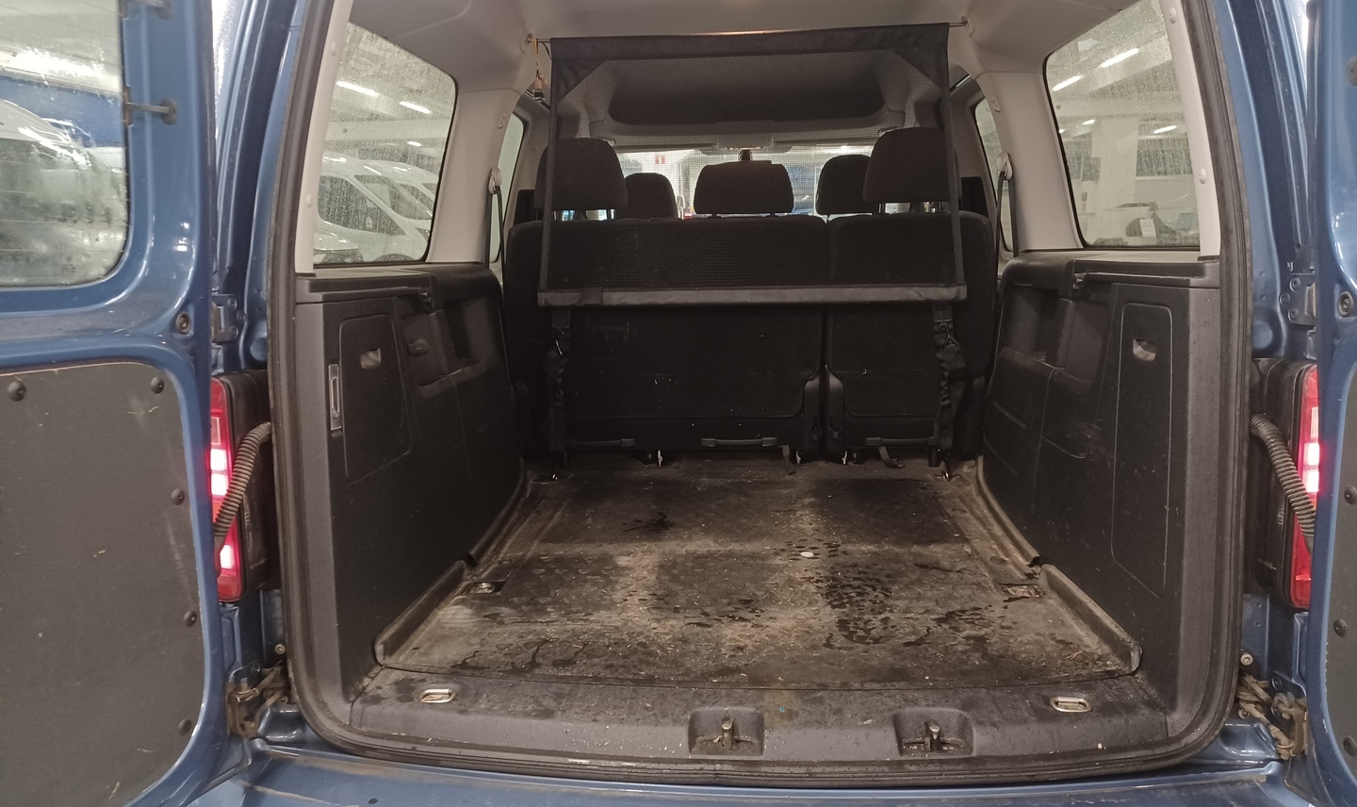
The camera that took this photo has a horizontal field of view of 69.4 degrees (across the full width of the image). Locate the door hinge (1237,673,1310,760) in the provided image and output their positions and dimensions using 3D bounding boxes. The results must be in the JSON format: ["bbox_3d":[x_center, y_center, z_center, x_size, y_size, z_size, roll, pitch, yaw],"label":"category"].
[{"bbox_3d":[0.751,0.395,1.239,0.078,0.098,0.065,0,10,4],"label":"door hinge"}]

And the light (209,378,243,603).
[{"bbox_3d":[-0.646,0.115,1.339,0.155,0.305,0.140,0,10,4],"label":"light"}]

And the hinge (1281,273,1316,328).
[{"bbox_3d":[0.737,-0.121,1.161,0.047,0.062,0.040,0,10,4],"label":"hinge"}]

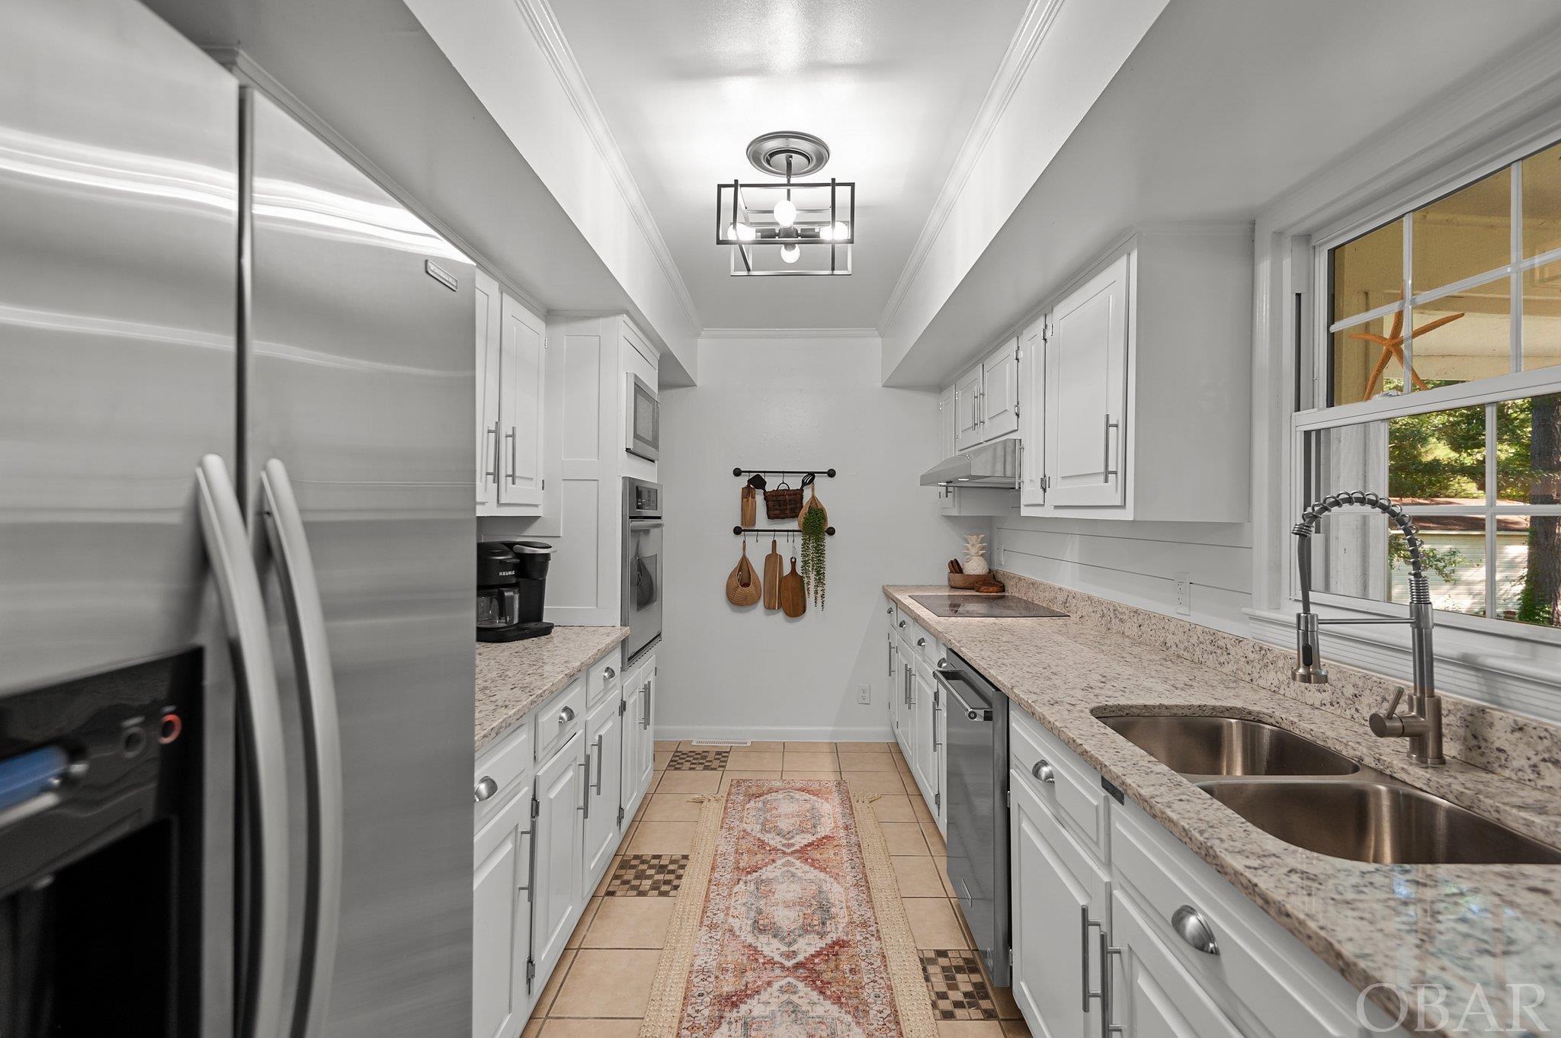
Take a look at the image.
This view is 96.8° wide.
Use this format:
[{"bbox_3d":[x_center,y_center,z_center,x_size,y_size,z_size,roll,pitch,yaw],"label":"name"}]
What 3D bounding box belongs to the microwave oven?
[{"bbox_3d":[-0.775,-0.433,3.046,0.400,0.317,0.550,0,1,1],"label":"microwave oven"}]

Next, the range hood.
[{"bbox_3d":[0.996,-0.246,3.179,0.500,0.152,0.990,0,1,1],"label":"range hood"}]

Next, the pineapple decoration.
[{"bbox_3d":[1.120,0.222,3.965,0.155,0.268,0.155,0,1,1],"label":"pineapple decoration"}]

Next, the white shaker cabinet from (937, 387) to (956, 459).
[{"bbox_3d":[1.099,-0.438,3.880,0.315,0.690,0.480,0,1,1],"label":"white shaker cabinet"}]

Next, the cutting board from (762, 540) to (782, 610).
[{"bbox_3d":[-0.038,0.334,4.113,0.122,0.415,0.025,0,1,1],"label":"cutting board"}]

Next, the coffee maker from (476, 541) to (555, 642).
[{"bbox_3d":[-0.997,0.244,2.467,0.290,0.335,0.280,1,1,34],"label":"coffee maker"}]

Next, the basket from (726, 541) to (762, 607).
[{"bbox_3d":[-0.215,0.324,4.095,0.214,0.388,0.095,0,1,1],"label":"basket"}]

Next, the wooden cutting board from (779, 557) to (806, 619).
[{"bbox_3d":[0.080,0.406,4.102,0.155,0.360,0.025,0,1,1],"label":"wooden cutting board"}]

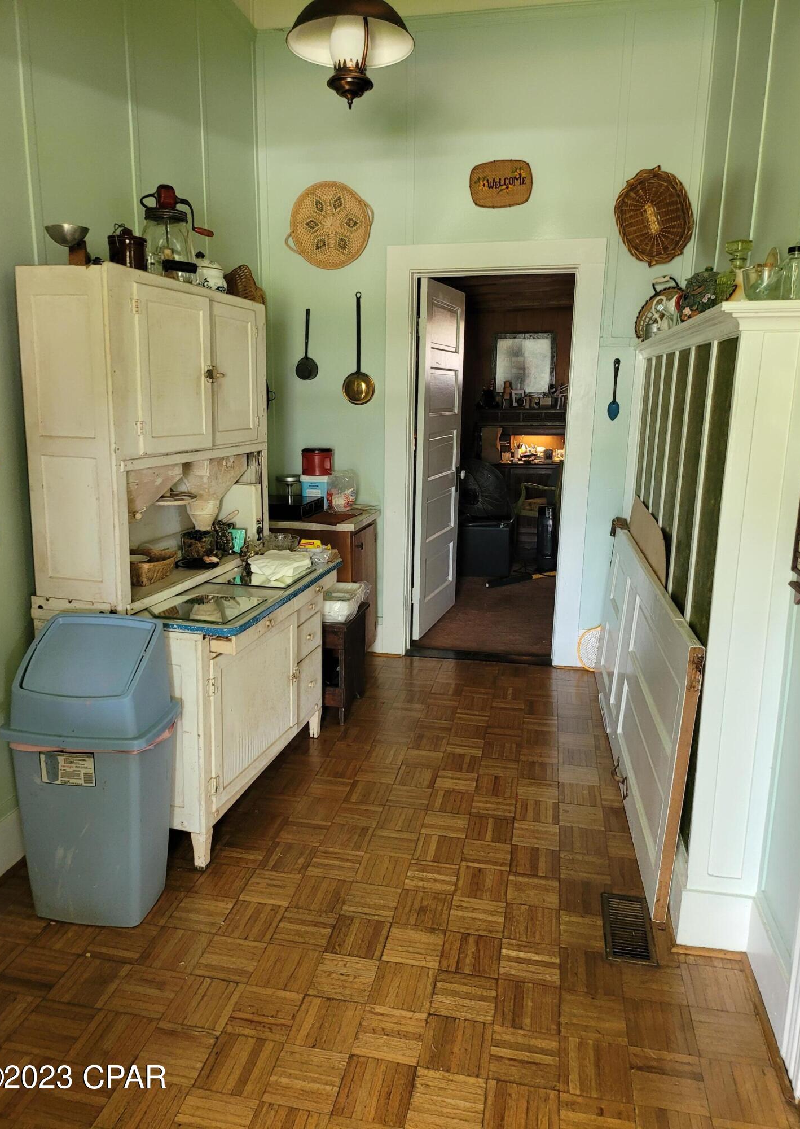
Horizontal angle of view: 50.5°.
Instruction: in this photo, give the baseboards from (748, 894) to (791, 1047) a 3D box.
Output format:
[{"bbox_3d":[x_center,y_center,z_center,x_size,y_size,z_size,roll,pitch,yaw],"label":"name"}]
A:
[{"bbox_3d":[0.909,0.994,2.074,0.022,0.166,0.365,4,12,10],"label":"baseboards"}]

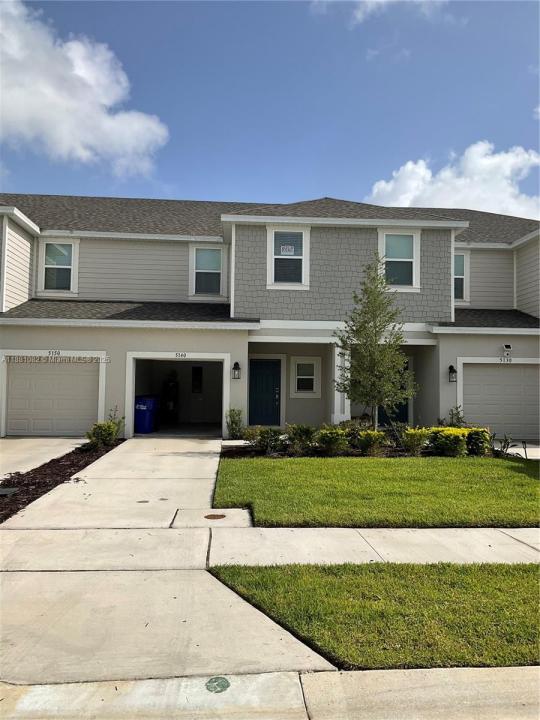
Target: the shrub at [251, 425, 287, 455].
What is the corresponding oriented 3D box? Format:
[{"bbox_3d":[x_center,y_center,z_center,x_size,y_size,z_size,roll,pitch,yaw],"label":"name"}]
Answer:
[{"bbox_3d":[-0.011,1.821,13.645,0.770,0.630,0.700,1,-3,-3],"label":"shrub"}]

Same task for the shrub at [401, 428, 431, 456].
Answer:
[{"bbox_3d":[3.341,1.894,13.849,0.705,0.639,0.660,1,-3,-5],"label":"shrub"}]

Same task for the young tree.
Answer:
[{"bbox_3d":[2.485,-0.240,14.178,1.962,4.521,1.850,1,-3,-5],"label":"young tree"}]

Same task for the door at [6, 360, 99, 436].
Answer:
[{"bbox_3d":[-5.778,1.017,16.050,2.398,2.063,0.120,1,-3,-5],"label":"door"}]

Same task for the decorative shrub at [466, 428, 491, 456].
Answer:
[{"bbox_3d":[4.802,1.900,13.893,0.580,0.620,0.600,1,-3,-3],"label":"decorative shrub"}]

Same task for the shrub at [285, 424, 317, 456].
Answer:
[{"bbox_3d":[0.690,1.808,13.634,0.729,0.697,0.720,1,-3,-5],"label":"shrub"}]

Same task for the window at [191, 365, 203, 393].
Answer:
[{"bbox_3d":[-2.738,0.713,22.621,0.420,1.020,0.100,1,-3,-3],"label":"window"}]

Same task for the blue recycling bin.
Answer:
[{"bbox_3d":[-3.652,1.605,17.766,0.680,1.120,0.800,1,-3,-3],"label":"blue recycling bin"}]

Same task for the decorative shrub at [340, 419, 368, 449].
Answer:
[{"bbox_3d":[2.011,1.760,14.348,0.676,0.734,0.680,1,-3,-5],"label":"decorative shrub"}]

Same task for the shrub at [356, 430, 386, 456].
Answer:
[{"bbox_3d":[2.299,1.902,13.661,0.680,0.600,0.650,1,-3,-3],"label":"shrub"}]

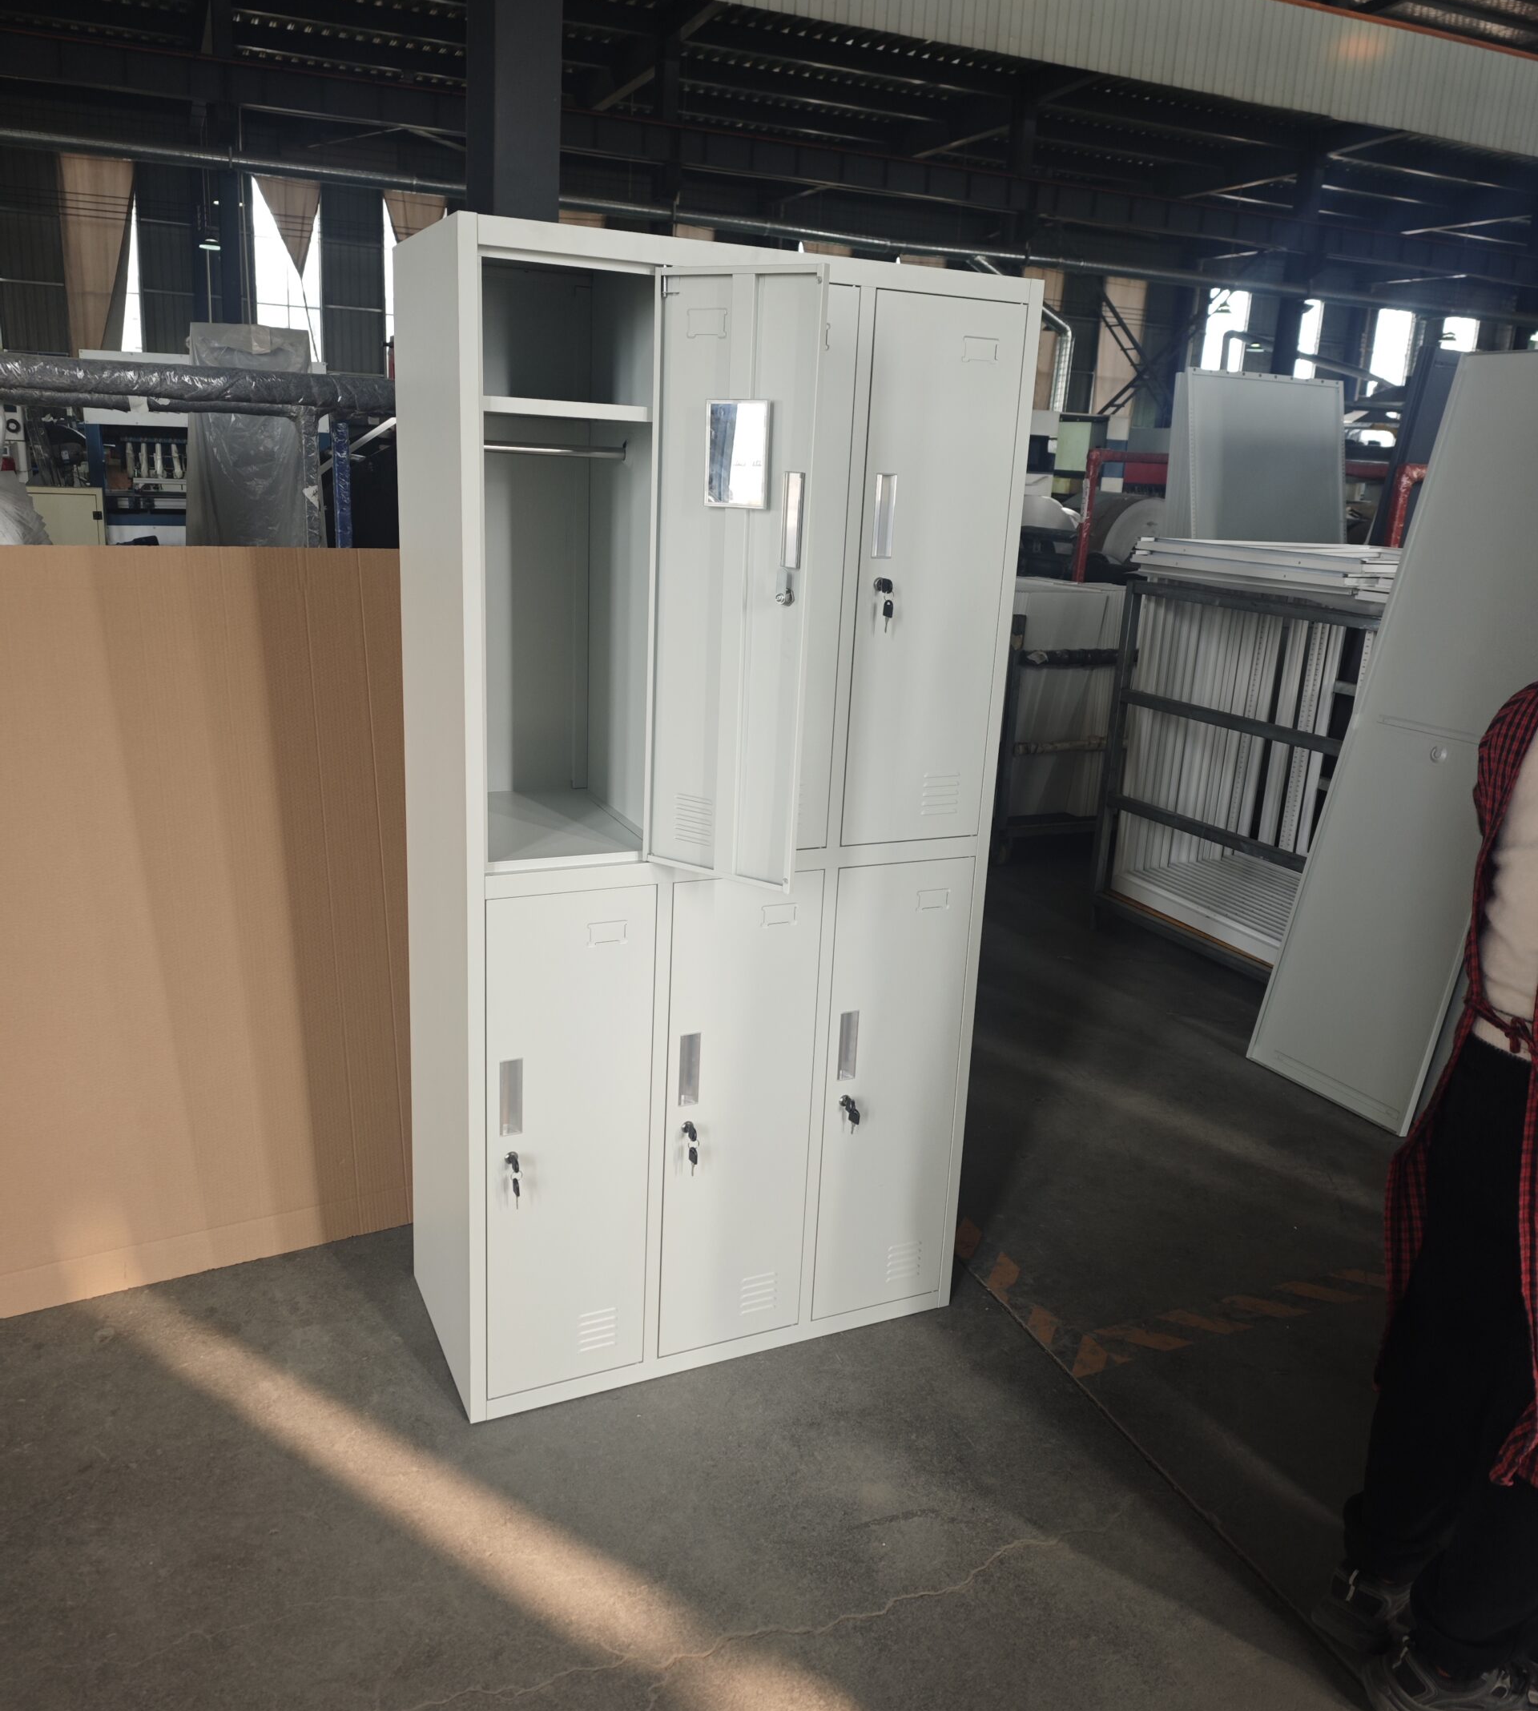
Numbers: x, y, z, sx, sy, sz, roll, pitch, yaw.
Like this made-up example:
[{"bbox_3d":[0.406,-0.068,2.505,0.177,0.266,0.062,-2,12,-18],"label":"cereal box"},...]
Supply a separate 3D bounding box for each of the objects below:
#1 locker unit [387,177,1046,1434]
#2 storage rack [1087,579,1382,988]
[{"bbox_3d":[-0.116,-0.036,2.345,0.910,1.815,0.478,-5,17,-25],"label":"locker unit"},{"bbox_3d":[1.950,-0.185,4.343,1.050,1.223,1.373,-5,18,-27],"label":"storage rack"}]

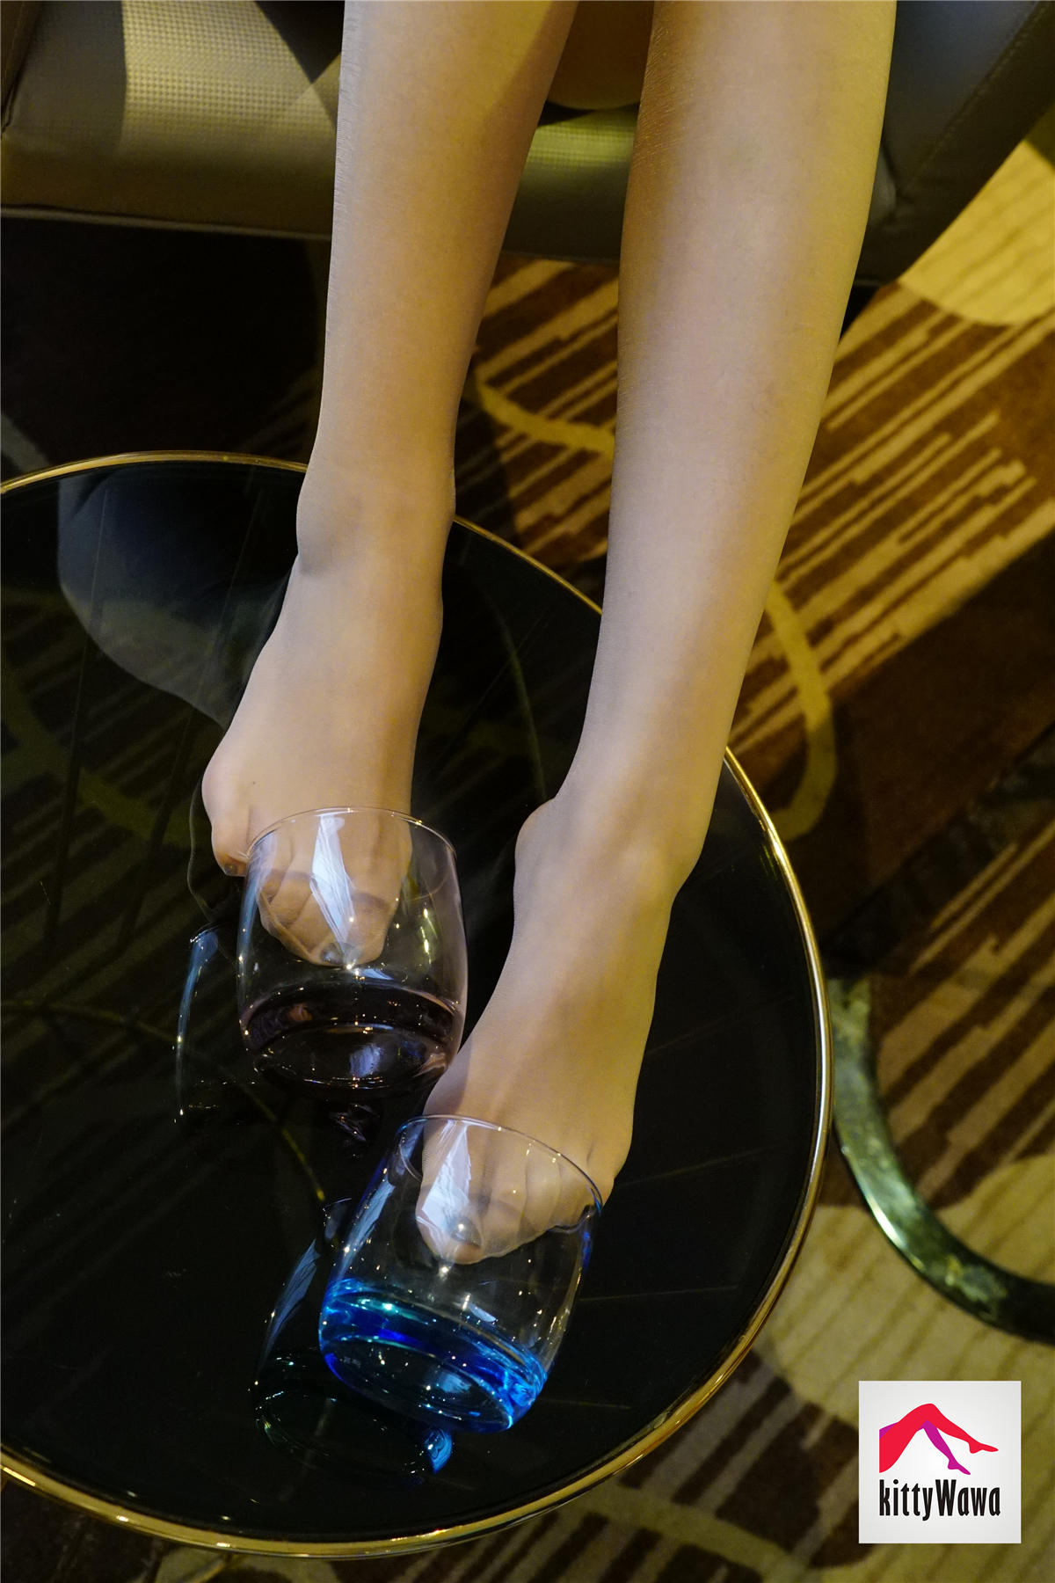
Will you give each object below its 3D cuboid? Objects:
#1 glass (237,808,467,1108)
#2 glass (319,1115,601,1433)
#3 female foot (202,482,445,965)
[{"bbox_3d":[-0.066,0.065,0.832,0.087,0.087,0.087,10,55,-20],"label":"glass"},{"bbox_3d":[-0.025,0.175,0.787,0.087,0.087,0.087,29,55,-8],"label":"glass"},{"bbox_3d":[-0.075,-0.046,0.888,0.085,0.090,0.225,11,58,-20],"label":"female foot"}]

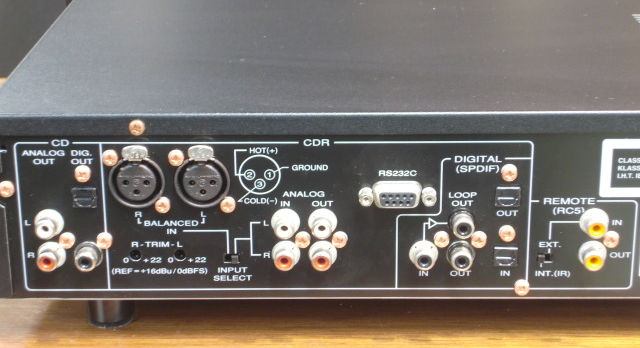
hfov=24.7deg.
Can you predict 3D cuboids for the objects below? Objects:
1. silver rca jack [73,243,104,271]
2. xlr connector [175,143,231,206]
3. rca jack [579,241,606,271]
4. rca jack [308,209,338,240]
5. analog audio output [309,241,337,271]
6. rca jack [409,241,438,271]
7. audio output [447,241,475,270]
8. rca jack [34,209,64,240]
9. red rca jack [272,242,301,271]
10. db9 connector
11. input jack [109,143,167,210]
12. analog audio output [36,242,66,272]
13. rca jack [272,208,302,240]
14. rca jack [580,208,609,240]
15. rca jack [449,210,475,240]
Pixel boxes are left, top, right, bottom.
[{"bbox_3d":[-0.094,0.035,0.593,0.012,0.012,0.009,0,19,1],"label":"silver rca jack"},{"bbox_3d":[-0.046,0.001,0.576,0.022,0.024,0.006,0,20,0],"label":"xlr connector"},{"bbox_3d":[0.110,0.033,0.585,0.012,0.012,0.009,0,20,0],"label":"rca jack"},{"bbox_3d":[0.001,0.021,0.587,0.012,0.012,0.009,0,19,1],"label":"rca jack"},{"bbox_3d":[0.001,0.034,0.592,0.012,0.012,0.009,0,19,1],"label":"analog audio output"},{"bbox_3d":[0.042,0.034,0.591,0.012,0.012,0.009,0,19,1],"label":"rca jack"},{"bbox_3d":[0.057,0.034,0.591,0.012,0.012,0.009,0,19,1],"label":"audio output"},{"bbox_3d":[-0.108,0.021,0.582,0.012,0.012,0.009,0,20,0],"label":"rca jack"},{"bbox_3d":[-0.014,0.034,0.592,0.012,0.012,0.009,0,19,1],"label":"red rca jack"},{"bbox_3d":[0.031,0.009,0.578,0.020,0.010,0.006,0,20,0],"label":"db9 connector"},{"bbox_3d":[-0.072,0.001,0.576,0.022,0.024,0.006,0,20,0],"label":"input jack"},{"bbox_3d":[-0.108,0.034,0.587,0.012,0.012,0.009,0,20,0],"label":"analog audio output"},{"bbox_3d":[-0.014,0.021,0.587,0.012,0.012,0.009,0,19,1],"label":"rca jack"},{"bbox_3d":[0.110,0.020,0.580,0.012,0.012,0.009,0,20,0],"label":"rca jack"},{"bbox_3d":[0.057,0.021,0.586,0.011,0.011,0.009,0,19,1],"label":"rca jack"}]

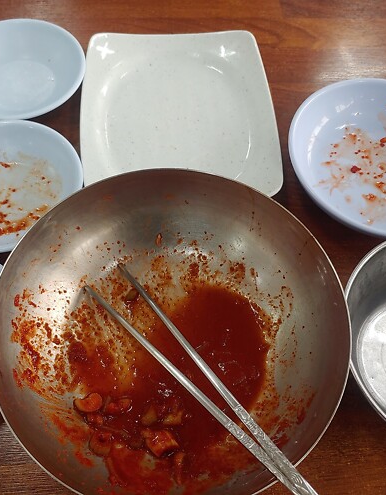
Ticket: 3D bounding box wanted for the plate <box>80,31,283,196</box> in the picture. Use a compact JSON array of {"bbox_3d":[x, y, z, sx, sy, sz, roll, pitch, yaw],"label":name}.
[{"bbox_3d":[-0.014,-0.118,0.428,0.167,0.024,0.182,-3,64,-5],"label":"plate"}]

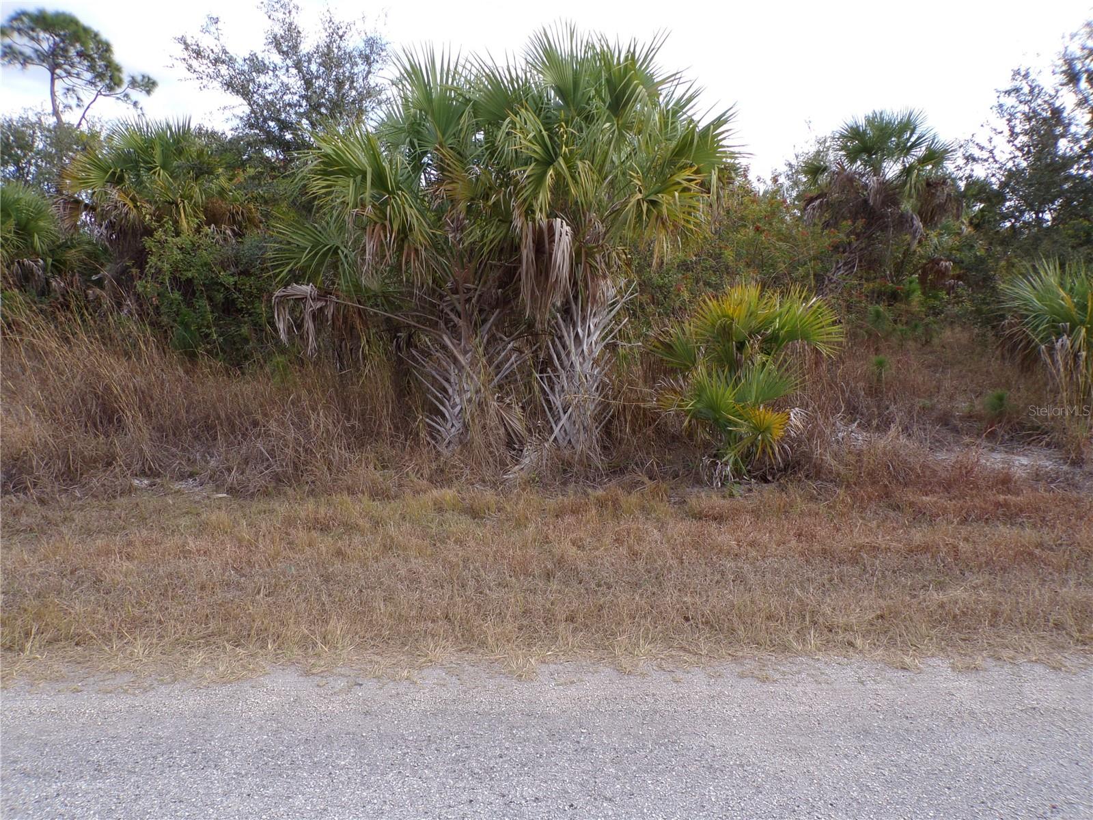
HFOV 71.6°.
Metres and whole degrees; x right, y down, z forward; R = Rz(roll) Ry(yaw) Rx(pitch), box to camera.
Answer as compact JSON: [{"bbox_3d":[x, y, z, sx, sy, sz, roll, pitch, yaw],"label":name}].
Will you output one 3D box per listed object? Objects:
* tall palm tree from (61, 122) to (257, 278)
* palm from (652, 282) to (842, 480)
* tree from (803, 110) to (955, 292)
[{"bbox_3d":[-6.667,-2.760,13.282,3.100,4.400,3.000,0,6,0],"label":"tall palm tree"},{"bbox_3d":[2.151,-0.305,8.214,1.900,2.060,1.700,0,6,0],"label":"palm"},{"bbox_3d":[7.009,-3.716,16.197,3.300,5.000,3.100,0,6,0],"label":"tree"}]

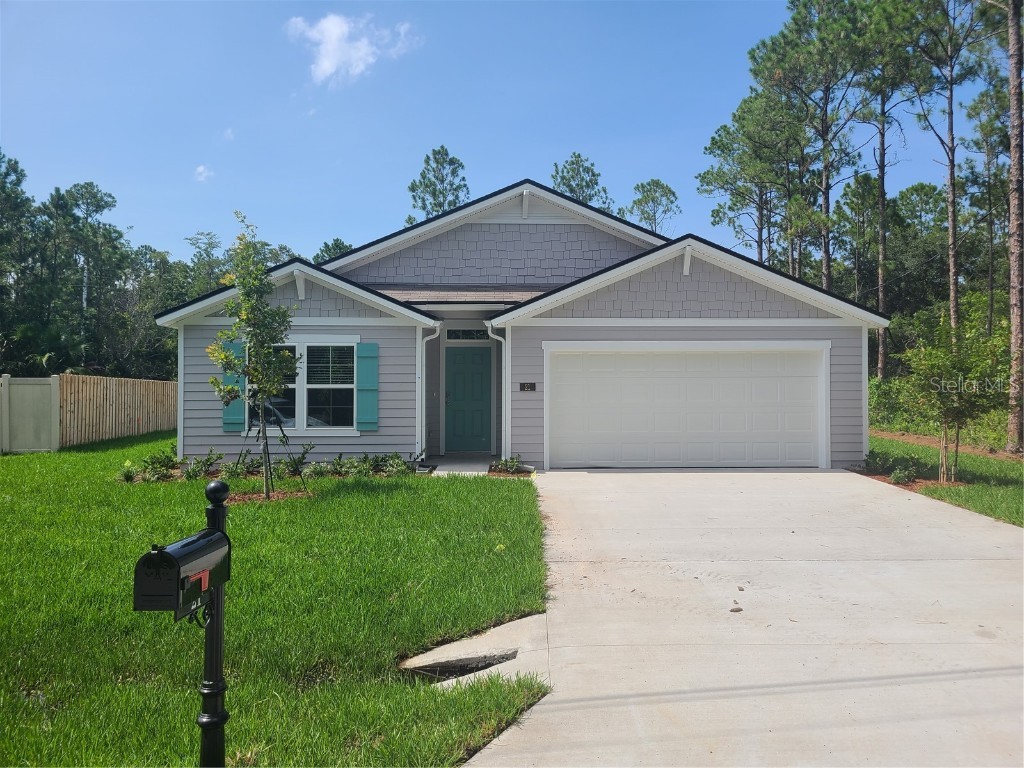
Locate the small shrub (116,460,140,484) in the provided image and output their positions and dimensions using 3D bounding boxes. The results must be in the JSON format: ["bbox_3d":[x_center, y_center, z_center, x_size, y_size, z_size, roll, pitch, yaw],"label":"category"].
[{"bbox_3d":[-6.299,1.433,12.600,0.360,0.350,0.360,0,0,0],"label":"small shrub"}]

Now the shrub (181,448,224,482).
[{"bbox_3d":[-5.174,1.350,12.900,0.704,0.521,0.520,0,0,0],"label":"shrub"}]

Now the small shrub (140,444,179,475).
[{"bbox_3d":[-6.050,1.296,13.200,0.652,0.499,0.520,0,0,0],"label":"small shrub"}]

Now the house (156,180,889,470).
[{"bbox_3d":[0.190,-1.170,20.000,12.680,5.450,13.400,0,0,0],"label":"house"}]

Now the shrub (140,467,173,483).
[{"bbox_3d":[-5.824,1.483,12.600,0.524,0.254,0.446,0,0,0],"label":"shrub"}]

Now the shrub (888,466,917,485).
[{"bbox_3d":[6.347,1.487,12.500,0.455,0.284,0.387,0,0,0],"label":"shrub"}]

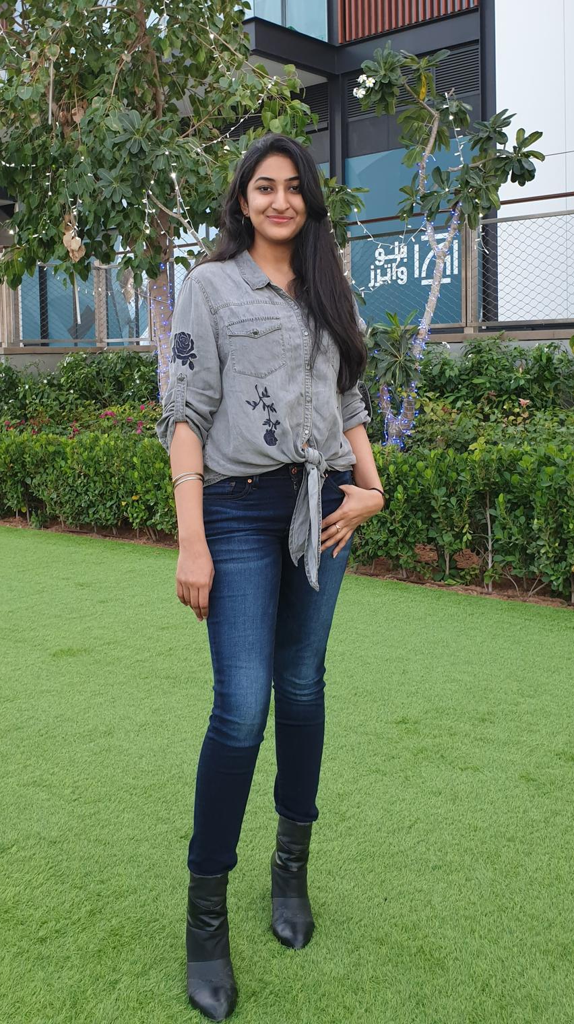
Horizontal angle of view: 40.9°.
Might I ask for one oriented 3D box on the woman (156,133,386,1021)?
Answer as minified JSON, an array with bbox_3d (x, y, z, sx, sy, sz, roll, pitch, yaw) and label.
[{"bbox_3d":[-0.030,0.105,1.645,0.500,1.740,0.420,-4,8,-20],"label":"woman"}]

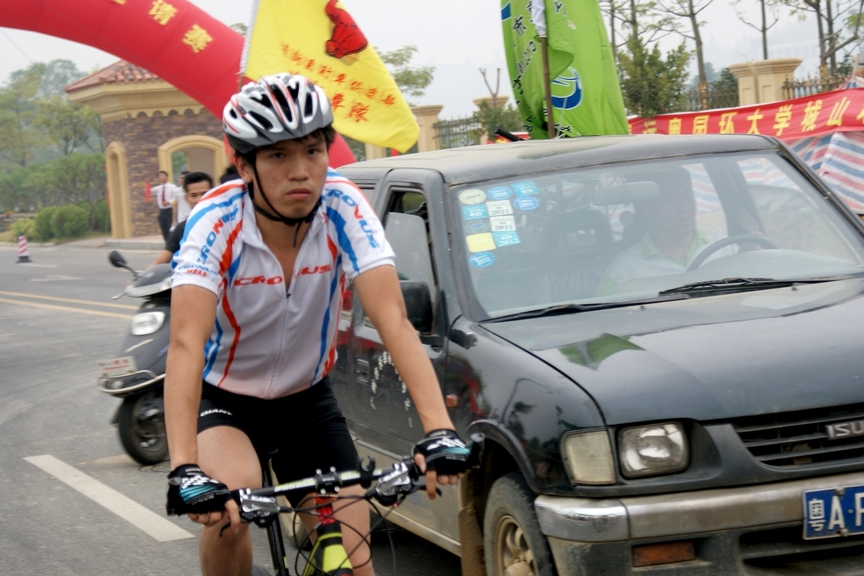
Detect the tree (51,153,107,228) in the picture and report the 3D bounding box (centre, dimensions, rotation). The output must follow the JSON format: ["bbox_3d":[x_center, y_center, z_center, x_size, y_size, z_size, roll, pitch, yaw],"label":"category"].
[{"bbox_3d":[-10.481,-2.941,76.000,2.400,2.350,2.400,-5,3,0],"label":"tree"}]

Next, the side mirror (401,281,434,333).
[{"bbox_3d":[-0.093,0.066,8.500,0.180,0.175,0.100,-5,3,-14],"label":"side mirror"}]

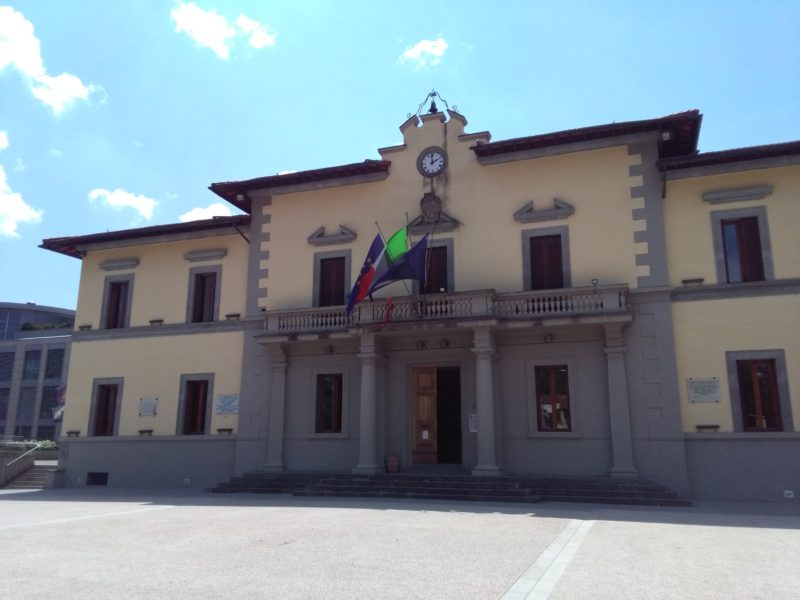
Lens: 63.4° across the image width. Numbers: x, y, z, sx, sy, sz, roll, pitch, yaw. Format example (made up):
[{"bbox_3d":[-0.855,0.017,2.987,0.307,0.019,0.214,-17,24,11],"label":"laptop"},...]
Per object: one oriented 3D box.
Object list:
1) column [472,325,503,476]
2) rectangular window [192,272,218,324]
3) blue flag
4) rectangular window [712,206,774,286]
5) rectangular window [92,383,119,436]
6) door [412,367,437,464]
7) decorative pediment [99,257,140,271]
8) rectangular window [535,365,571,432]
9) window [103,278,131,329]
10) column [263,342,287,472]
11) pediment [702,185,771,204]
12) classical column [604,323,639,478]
[{"bbox_3d":[2.880,3.304,21.632,0.795,5.031,0.794,-4,-14,19],"label":"column"},{"bbox_3d":[-8.054,-0.091,26.894,1.067,2.145,0.200,-4,-13,18],"label":"rectangular window"},{"bbox_3d":[-0.042,-1.308,22.128,2.202,1.725,0.567,-4,-14,19],"label":"blue flag"},{"bbox_3d":[11.813,-1.879,22.342,1.730,2.596,0.220,-4,-14,19],"label":"rectangular window"},{"bbox_3d":[-13.513,5.056,29.733,1.106,2.320,0.180,-4,-14,19],"label":"rectangular window"},{"bbox_3d":[0.943,4.333,24.422,0.951,3.606,0.100,-4,-14,19],"label":"door"},{"bbox_3d":[-13.377,-1.700,31.070,2.338,0.442,0.270,-4,-14,19],"label":"decorative pediment"},{"bbox_3d":[5.237,3.366,22.101,1.105,2.231,0.200,-4,-14,19],"label":"rectangular window"},{"bbox_3d":[-12.901,0.260,29.711,1.064,2.185,0.200,-4,-14,19],"label":"window"},{"bbox_3d":[-4.908,4.293,25.999,0.798,5.070,0.550,-4,-14,19],"label":"column"},{"bbox_3d":[10.664,-3.266,20.451,1.985,0.310,0.270,-4,-13,18],"label":"pediment"},{"bbox_3d":[7.423,3.353,21.836,0.868,5.115,0.550,-4,-14,19],"label":"classical column"}]

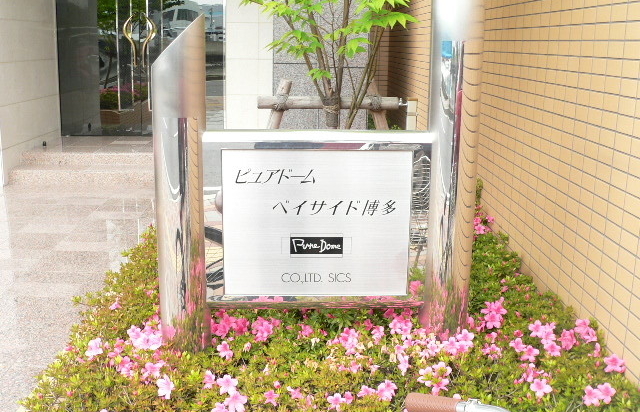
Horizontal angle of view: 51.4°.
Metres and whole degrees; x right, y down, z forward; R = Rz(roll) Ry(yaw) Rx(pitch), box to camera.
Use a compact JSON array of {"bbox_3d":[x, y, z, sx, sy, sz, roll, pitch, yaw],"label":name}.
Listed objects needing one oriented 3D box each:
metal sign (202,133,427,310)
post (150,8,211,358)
[{"bbox_3d":[-0.009,0.045,1.811,0.600,0.500,0.058,0,14,-3],"label":"metal sign"},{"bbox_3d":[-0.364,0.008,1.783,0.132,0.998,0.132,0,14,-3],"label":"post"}]

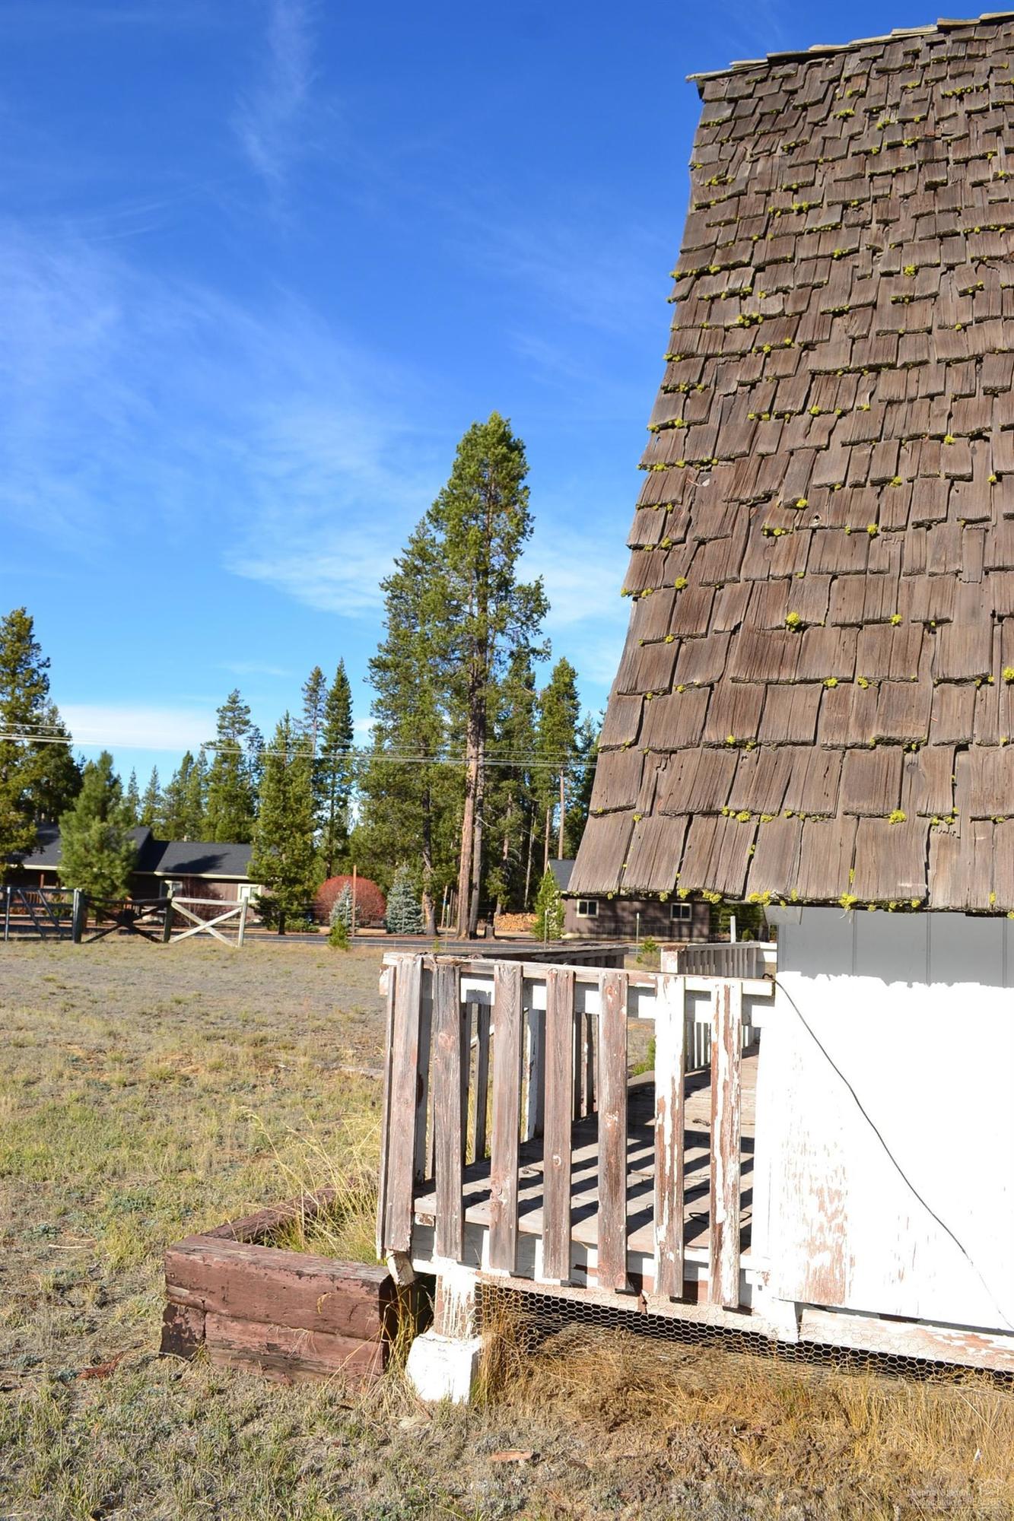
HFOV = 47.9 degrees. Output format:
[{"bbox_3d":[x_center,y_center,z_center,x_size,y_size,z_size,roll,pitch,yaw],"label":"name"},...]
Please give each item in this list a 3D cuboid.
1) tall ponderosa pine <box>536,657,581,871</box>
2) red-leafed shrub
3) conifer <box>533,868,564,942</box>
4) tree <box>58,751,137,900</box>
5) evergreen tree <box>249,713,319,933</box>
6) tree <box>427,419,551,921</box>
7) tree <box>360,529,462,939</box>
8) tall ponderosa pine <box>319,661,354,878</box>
[{"bbox_3d":[3.549,2.087,79.191,3.140,18.820,3.140,2,-7,3],"label":"tall ponderosa pine"},{"bbox_3d":[-7.423,6.710,54.159,3.440,2.520,3.440,3,-7,-7],"label":"red-leafed shrub"},{"bbox_3d":[1.722,5.918,47.198,1.280,3.120,1.280,2,-7,2],"label":"conifer"},{"bbox_3d":[-16.316,3.067,45.443,3.170,7.010,3.170,5,-8,-19],"label":"tree"},{"bbox_3d":[-8.530,2.375,43.534,2.630,8.450,2.630,3,-7,-11],"label":"evergreen tree"},{"bbox_3d":[-0.921,-4.074,50.487,5.420,23.510,5.420,2,-7,-1],"label":"tree"},{"bbox_3d":[-3.994,-1.534,49.131,4.610,17.870,4.610,3,-7,-5],"label":"tree"},{"bbox_3d":[-10.511,1.770,71.026,2.440,16.220,2.440,3,-7,-8],"label":"tall ponderosa pine"}]

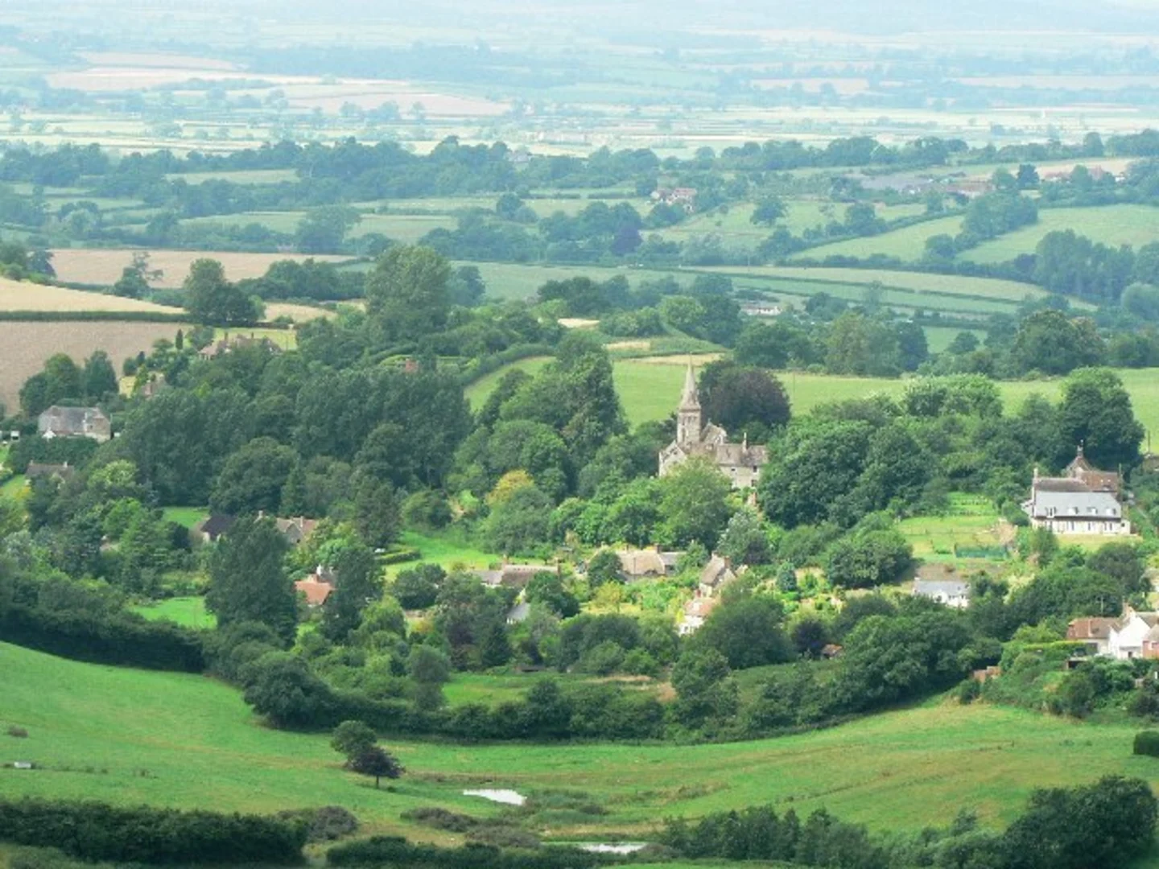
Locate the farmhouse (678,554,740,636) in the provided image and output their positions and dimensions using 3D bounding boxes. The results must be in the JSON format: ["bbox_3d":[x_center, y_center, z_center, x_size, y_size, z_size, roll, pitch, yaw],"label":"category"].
[{"bbox_3d":[23.700,28.820,1404.500,9.000,13.000,11.000,2,4,25],"label":"farmhouse"}]

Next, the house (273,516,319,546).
[{"bbox_3d":[-57.090,19.720,1538.820,11.000,7.200,8.000,0,4,0],"label":"house"}]

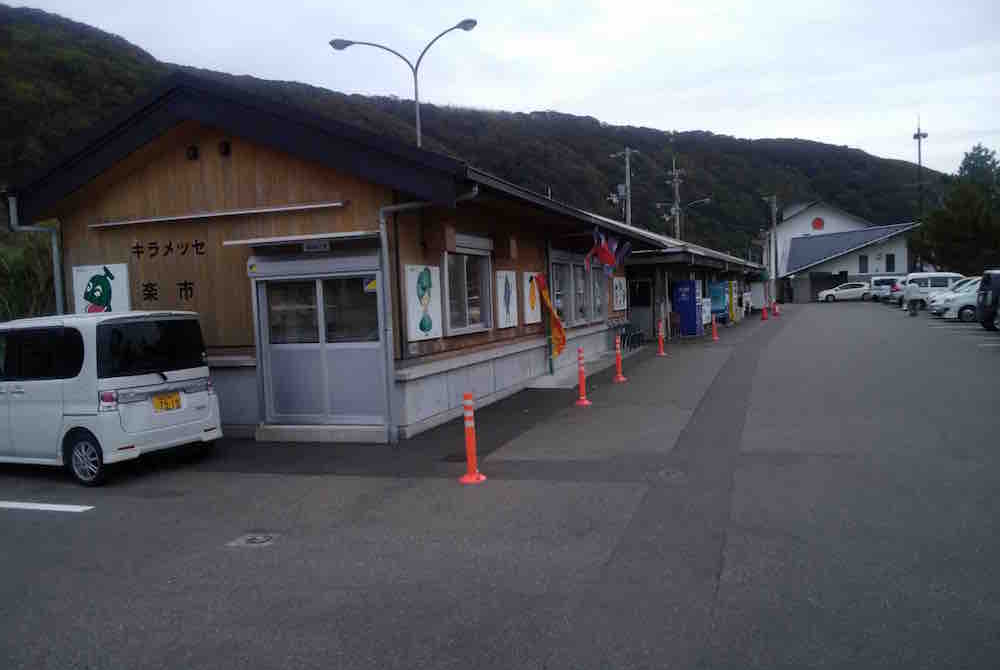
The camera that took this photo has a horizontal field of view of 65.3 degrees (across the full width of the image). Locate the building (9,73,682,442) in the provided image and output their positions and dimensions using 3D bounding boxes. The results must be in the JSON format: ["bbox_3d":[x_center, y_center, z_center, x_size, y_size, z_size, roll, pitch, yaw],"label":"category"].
[{"bbox_3d":[-0.576,-1.592,18.525,7.050,4.780,18.260,-2,3,20],"label":"building"}]

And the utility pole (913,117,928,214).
[{"bbox_3d":[43.577,-13.586,80.466,1.450,17.700,0.700,-2,3,24],"label":"utility pole"}]

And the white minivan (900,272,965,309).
[{"bbox_3d":[22.514,-2.340,38.968,4.500,1.840,1.700,-2,3,20],"label":"white minivan"}]

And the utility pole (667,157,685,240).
[{"bbox_3d":[14.332,-8.244,62.314,1.450,11.920,0.700,-1,4,31],"label":"utility pole"}]

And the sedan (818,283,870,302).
[{"bbox_3d":[25.972,-3.291,57.805,4.450,1.480,1.740,-2,3,20],"label":"sedan"}]

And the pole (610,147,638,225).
[{"bbox_3d":[8.930,-7.324,54.370,1.900,11.470,0.800,-1,4,31],"label":"pole"}]

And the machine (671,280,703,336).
[{"bbox_3d":[6.312,-0.891,26.351,0.800,1.830,1.100,-2,3,25],"label":"machine"}]

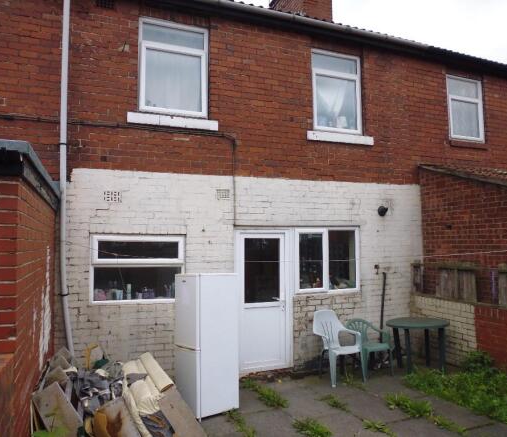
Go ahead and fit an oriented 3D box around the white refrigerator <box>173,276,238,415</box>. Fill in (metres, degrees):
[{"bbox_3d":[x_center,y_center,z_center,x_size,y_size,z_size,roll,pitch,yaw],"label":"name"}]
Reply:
[{"bbox_3d":[-0.549,1.435,4.763,0.562,1.560,0.545,2,-5,-35],"label":"white refrigerator"}]

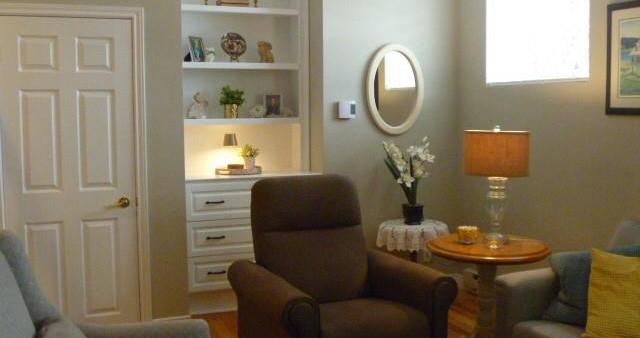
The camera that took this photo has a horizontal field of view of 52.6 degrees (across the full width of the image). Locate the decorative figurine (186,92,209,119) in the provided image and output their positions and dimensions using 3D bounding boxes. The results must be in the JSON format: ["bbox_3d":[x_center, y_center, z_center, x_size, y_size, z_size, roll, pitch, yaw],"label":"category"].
[{"bbox_3d":[-0.893,-0.460,4.737,0.150,0.194,0.116,0,5,8],"label":"decorative figurine"}]

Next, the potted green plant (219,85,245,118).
[{"bbox_3d":[-0.649,-0.498,4.800,0.180,0.243,0.170,-2,6,-23],"label":"potted green plant"}]

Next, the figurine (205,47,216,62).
[{"bbox_3d":[-0.800,-0.835,4.745,0.079,0.102,0.071,-3,6,-32],"label":"figurine"}]

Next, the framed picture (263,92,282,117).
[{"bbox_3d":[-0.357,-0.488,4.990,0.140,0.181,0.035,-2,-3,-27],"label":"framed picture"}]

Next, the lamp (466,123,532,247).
[{"bbox_3d":[1.069,0.104,3.897,0.395,0.730,0.395,0,5,0],"label":"lamp"}]

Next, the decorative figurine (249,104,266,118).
[{"bbox_3d":[-0.472,-0.437,4.914,0.132,0.111,0.092,-1,5,-12],"label":"decorative figurine"}]

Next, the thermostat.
[{"bbox_3d":[0.205,-0.432,4.763,0.131,0.130,0.033,-2,5,-22],"label":"thermostat"}]

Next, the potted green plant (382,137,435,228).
[{"bbox_3d":[0.644,0.082,4.681,0.388,0.608,0.291,-2,5,-22],"label":"potted green plant"}]

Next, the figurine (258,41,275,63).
[{"bbox_3d":[-0.406,-0.878,4.904,0.114,0.161,0.127,4,7,42],"label":"figurine"}]

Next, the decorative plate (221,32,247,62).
[{"bbox_3d":[-0.632,-0.891,4.760,0.185,0.215,0.100,-2,6,-23],"label":"decorative plate"}]

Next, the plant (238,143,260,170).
[{"bbox_3d":[-0.526,-0.091,4.840,0.150,0.200,0.140,-2,6,-23],"label":"plant"}]

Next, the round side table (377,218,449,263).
[{"bbox_3d":[0.662,0.709,4.679,0.500,0.645,0.500,0,5,0],"label":"round side table"}]

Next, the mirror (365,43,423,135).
[{"bbox_3d":[0.577,-0.601,4.906,0.480,0.693,0.030,-2,5,-22],"label":"mirror"}]

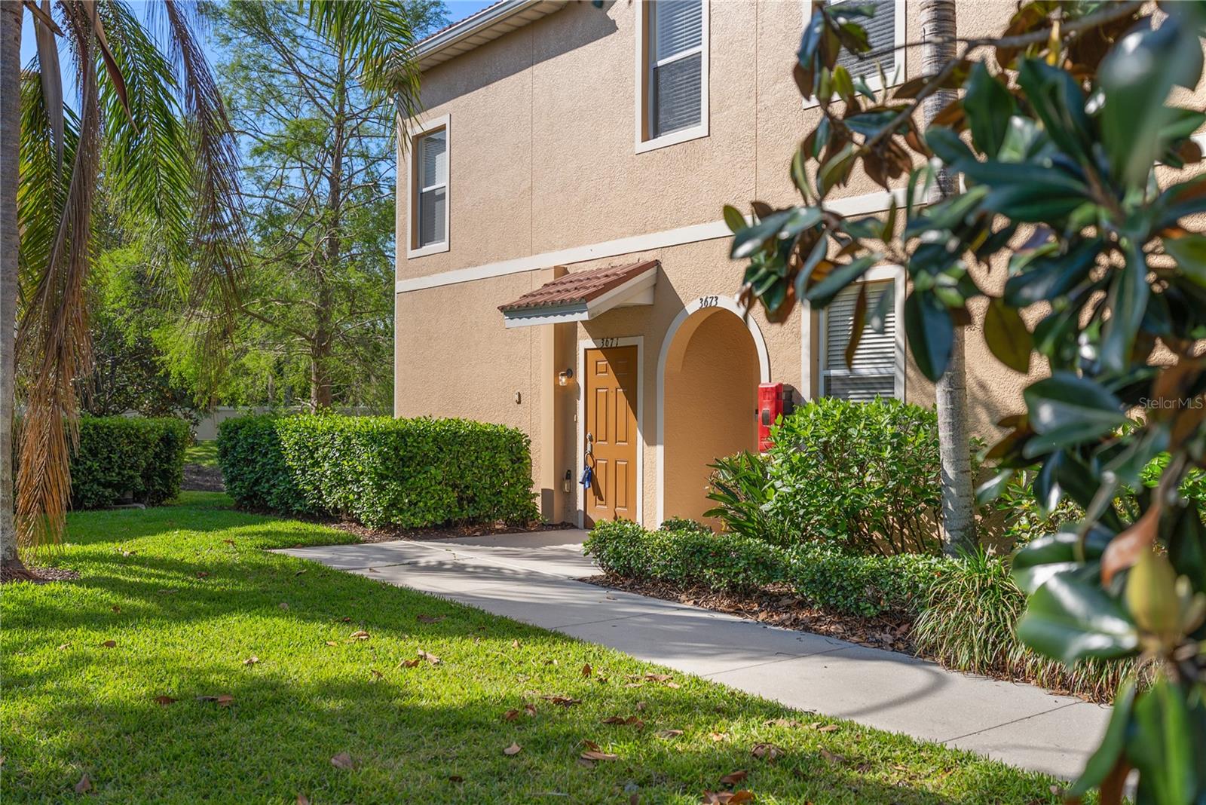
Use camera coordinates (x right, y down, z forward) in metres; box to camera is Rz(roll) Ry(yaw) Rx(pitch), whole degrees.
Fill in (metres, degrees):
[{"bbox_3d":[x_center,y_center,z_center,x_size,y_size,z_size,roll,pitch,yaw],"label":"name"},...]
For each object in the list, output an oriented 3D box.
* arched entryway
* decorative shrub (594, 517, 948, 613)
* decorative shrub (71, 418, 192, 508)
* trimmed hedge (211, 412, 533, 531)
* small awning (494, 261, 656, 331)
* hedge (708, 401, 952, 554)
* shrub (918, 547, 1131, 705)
[{"bbox_3d":[1.152,0.202,11.615,0.350,2.470,1.650,1,-1,-37],"label":"arched entryway"},{"bbox_3d":[1.080,1.231,8.904,0.700,0.400,3.450,1,-1,-37],"label":"decorative shrub"},{"bbox_3d":[-7.044,0.872,17.061,1.600,1.240,1.250,1,-1,-37],"label":"decorative shrub"},{"bbox_3d":[-3.280,0.856,15.698,1.720,1.230,5.550,1,-1,-37],"label":"trimmed hedge"},{"bbox_3d":[-0.305,-1.132,12.553,0.980,0.700,1.670,1,-1,-37],"label":"small awning"},{"bbox_3d":[1.818,0.710,9.429,1.000,1.460,2.200,1,-1,-37],"label":"hedge"},{"bbox_3d":[2.300,1.142,6.224,0.870,0.560,1.300,1,-1,-37],"label":"shrub"}]

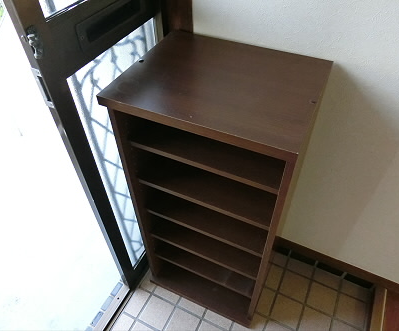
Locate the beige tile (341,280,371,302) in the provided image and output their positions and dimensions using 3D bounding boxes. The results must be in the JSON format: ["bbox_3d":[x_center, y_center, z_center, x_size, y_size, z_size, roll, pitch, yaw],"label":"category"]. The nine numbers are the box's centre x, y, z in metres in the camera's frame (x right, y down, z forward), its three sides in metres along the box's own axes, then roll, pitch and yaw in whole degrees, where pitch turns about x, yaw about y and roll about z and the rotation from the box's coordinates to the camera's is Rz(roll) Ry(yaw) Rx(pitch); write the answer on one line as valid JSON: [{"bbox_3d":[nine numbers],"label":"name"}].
[{"bbox_3d":[0.575,0.464,1.182,0.094,0.010,0.047,19,50,19],"label":"beige tile"}]

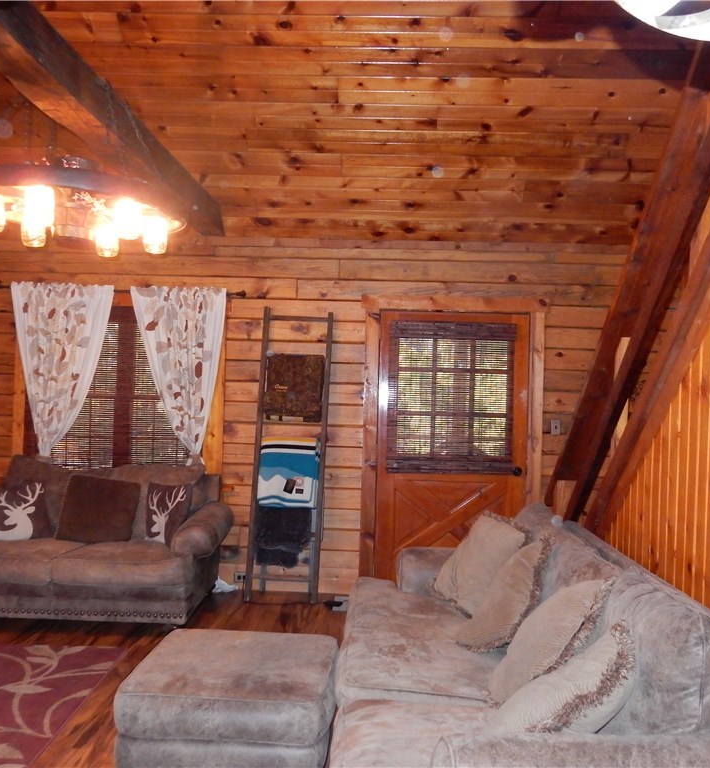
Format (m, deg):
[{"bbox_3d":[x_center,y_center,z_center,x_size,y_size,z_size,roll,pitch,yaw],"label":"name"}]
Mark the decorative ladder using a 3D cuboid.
[{"bbox_3d":[-0.461,0.483,5.150,0.540,2.020,0.250,2,1,2],"label":"decorative ladder"}]

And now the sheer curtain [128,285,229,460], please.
[{"bbox_3d":[-1.242,-0.054,5.203,0.645,1.250,0.110,2,1,2],"label":"sheer curtain"}]

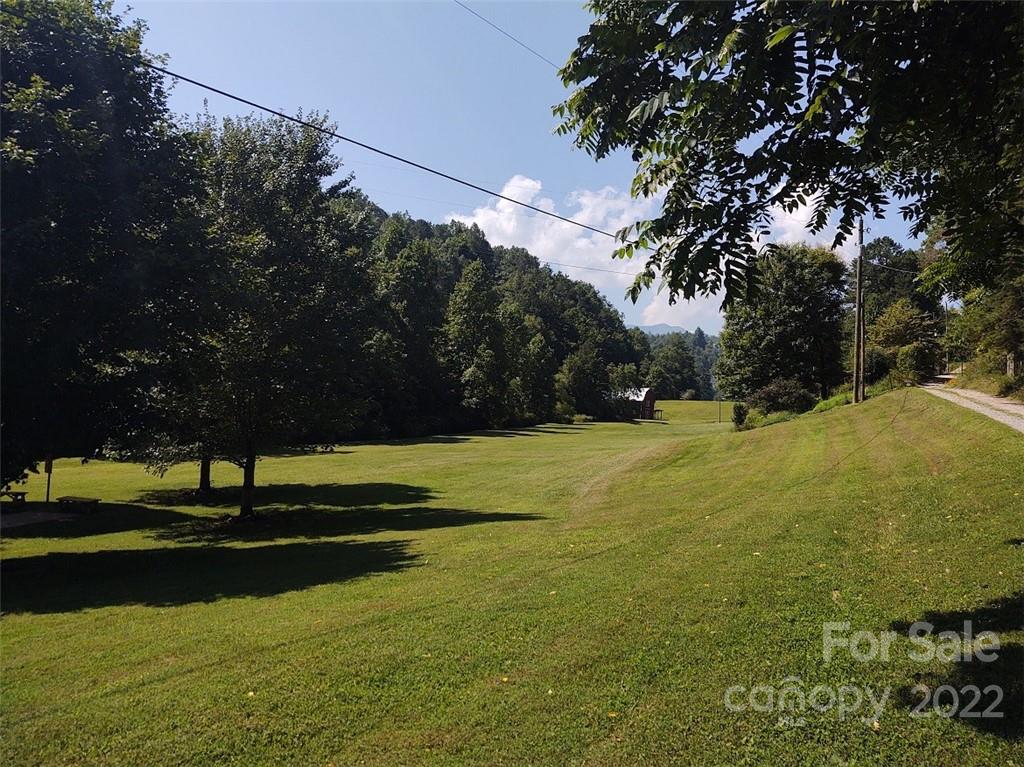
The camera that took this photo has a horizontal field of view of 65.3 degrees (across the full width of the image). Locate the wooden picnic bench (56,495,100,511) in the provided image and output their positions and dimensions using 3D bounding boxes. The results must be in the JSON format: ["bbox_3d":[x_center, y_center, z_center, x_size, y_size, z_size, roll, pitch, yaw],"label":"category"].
[{"bbox_3d":[-20.340,5.660,37.500,1.850,0.700,0.900,0,-2,10],"label":"wooden picnic bench"}]

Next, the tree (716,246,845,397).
[{"bbox_3d":[16.817,-3.821,50.000,8.200,9.900,8.000,0,-2,19],"label":"tree"}]

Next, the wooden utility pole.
[{"bbox_3d":[17.822,-3.749,41.000,0.320,9.450,0.320,2,-1,23],"label":"wooden utility pole"}]

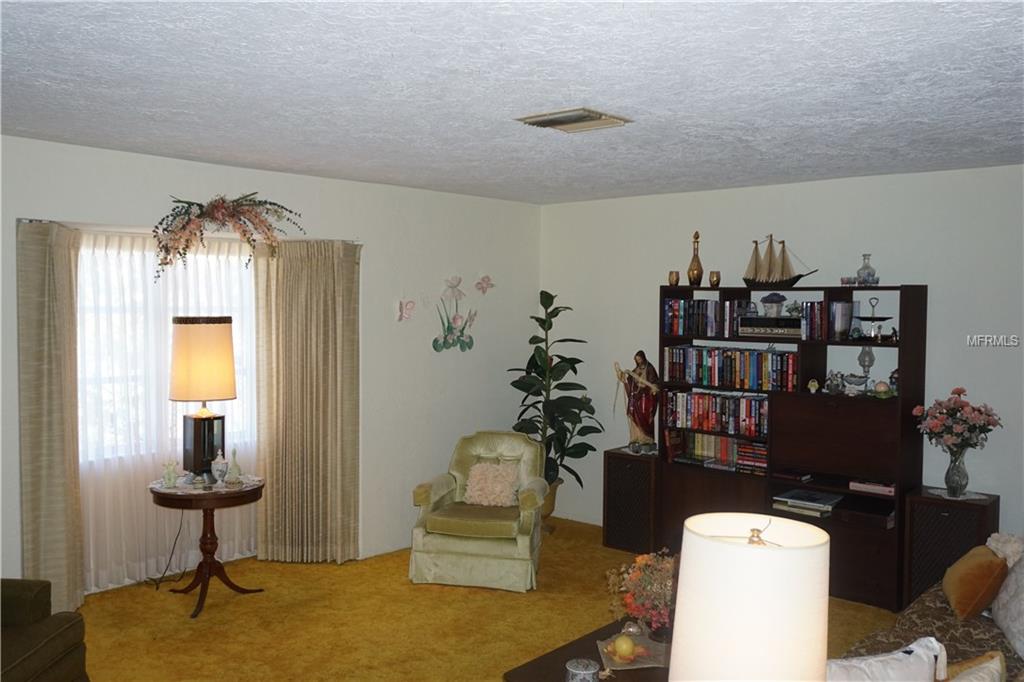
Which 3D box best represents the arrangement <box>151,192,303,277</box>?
[{"bbox_3d":[-1.526,-0.573,4.843,0.180,0.430,0.900,3,4,43],"label":"arrangement"}]

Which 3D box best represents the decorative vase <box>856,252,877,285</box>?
[{"bbox_3d":[2.037,-0.407,5.057,0.108,0.190,0.108,3,4,43],"label":"decorative vase"}]

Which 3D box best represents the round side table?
[{"bbox_3d":[-1.703,1.126,4.961,0.610,0.670,0.610,0,3,0],"label":"round side table"}]

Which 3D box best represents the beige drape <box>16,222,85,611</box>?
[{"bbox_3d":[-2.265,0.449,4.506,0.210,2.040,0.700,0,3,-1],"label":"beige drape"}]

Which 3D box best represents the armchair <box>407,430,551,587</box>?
[{"bbox_3d":[-0.158,1.025,5.550,0.770,0.826,0.780,1,3,13],"label":"armchair"}]

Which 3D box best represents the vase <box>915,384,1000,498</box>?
[{"bbox_3d":[2.400,0.548,4.733,0.440,0.585,0.420,3,4,43],"label":"vase"}]

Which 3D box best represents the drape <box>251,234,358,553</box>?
[{"bbox_3d":[-1.307,0.400,5.652,0.650,2.030,0.140,1,3,2],"label":"drape"}]

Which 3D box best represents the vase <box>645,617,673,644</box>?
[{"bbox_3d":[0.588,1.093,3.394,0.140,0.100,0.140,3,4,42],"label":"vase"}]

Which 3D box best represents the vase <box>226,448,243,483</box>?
[{"bbox_3d":[-1.542,0.699,4.905,0.090,0.202,0.090,0,3,-17],"label":"vase"}]

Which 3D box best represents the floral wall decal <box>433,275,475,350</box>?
[{"bbox_3d":[-0.405,-0.194,6.202,0.030,0.550,0.420,3,4,42],"label":"floral wall decal"}]

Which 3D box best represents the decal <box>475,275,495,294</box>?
[{"bbox_3d":[-0.189,-0.410,6.413,0.035,0.135,0.180,3,4,43],"label":"decal"}]

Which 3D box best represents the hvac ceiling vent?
[{"bbox_3d":[0.255,-0.900,3.630,0.360,0.030,0.360,3,4,43],"label":"hvac ceiling vent"}]

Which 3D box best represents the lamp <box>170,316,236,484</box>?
[{"bbox_3d":[-1.750,0.334,5.024,0.360,0.930,0.360,0,3,-2],"label":"lamp"}]

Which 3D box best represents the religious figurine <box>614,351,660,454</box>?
[{"bbox_3d":[0.874,0.407,6.133,0.300,0.710,0.250,2,3,30],"label":"religious figurine"}]

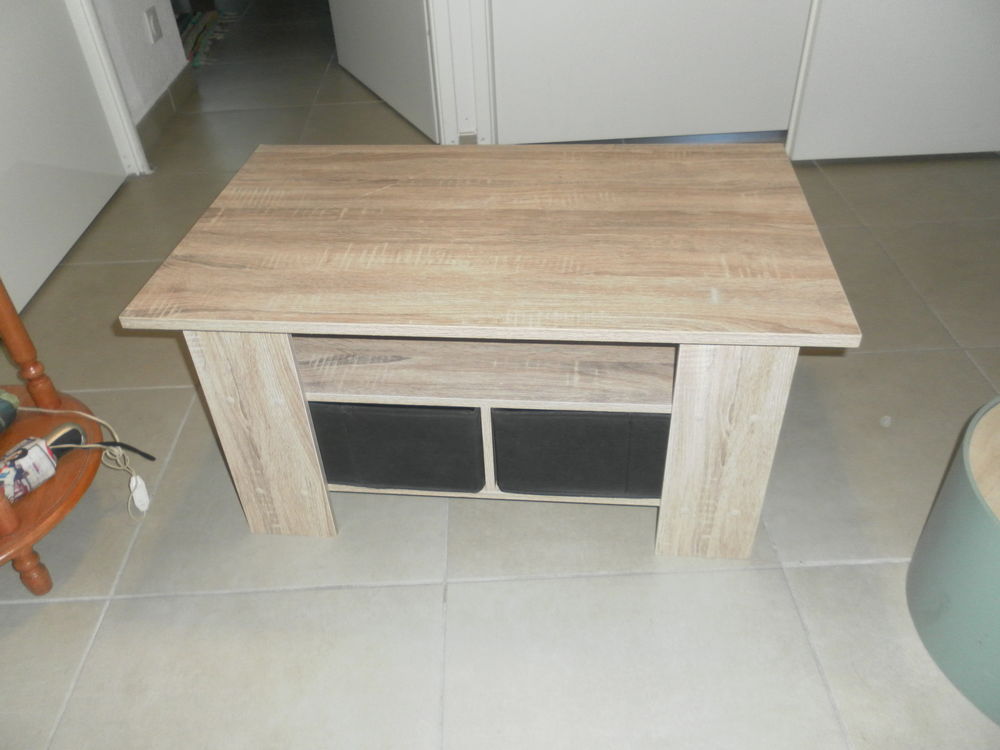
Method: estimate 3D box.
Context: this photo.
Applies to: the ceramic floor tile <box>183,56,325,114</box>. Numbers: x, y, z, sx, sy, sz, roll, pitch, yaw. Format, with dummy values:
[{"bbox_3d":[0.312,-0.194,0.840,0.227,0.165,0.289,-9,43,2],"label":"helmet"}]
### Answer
[{"bbox_3d":[-0.793,-0.962,2.689,0.440,0.010,0.450,-3,39,0],"label":"ceramic floor tile"}]

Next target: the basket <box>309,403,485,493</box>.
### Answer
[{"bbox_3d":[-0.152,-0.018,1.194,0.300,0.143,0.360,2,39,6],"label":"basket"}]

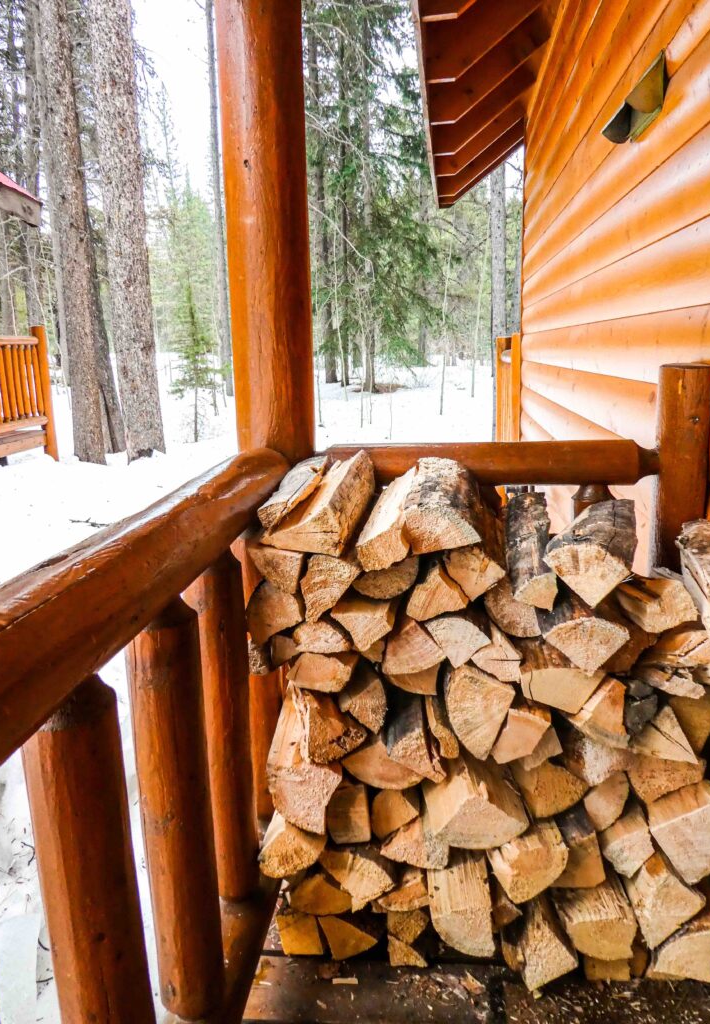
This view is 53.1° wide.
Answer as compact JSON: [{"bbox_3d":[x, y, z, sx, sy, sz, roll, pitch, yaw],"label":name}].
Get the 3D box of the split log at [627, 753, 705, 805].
[{"bbox_3d":[0.527,0.386,1.343,0.119,0.096,0.400,0,13,7],"label":"split log"}]

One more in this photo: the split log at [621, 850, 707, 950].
[{"bbox_3d":[0.546,0.618,1.382,0.119,0.164,0.400,0,13,7],"label":"split log"}]

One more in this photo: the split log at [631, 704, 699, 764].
[{"bbox_3d":[0.529,0.321,1.341,0.105,0.106,0.380,0,13,7],"label":"split log"}]

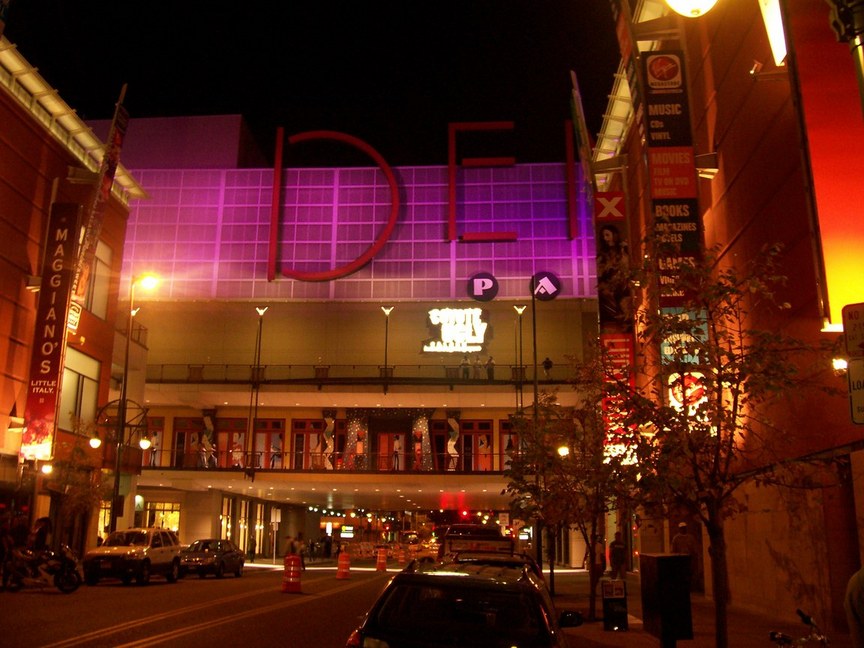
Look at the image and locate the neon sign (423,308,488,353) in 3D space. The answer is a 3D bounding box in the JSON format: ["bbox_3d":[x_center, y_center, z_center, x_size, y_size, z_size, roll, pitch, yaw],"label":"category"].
[{"bbox_3d":[1.582,0.431,57.811,4.450,3.050,0.300,0,-15,2],"label":"neon sign"}]

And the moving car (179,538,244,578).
[{"bbox_3d":[-8.915,9.545,34.702,1.750,1.420,4.550,0,-15,1],"label":"moving car"}]

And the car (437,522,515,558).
[{"bbox_3d":[1.243,6.595,23.669,1.860,1.850,4.800,-1,-15,3],"label":"car"}]

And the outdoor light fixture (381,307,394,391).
[{"bbox_3d":[-2.812,1.513,53.619,0.800,5.450,0.400,0,-15,2],"label":"outdoor light fixture"}]

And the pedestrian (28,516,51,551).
[{"bbox_3d":[-11.698,6.651,25.255,0.520,1.780,0.400,6,-16,-23],"label":"pedestrian"}]

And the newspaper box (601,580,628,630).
[{"bbox_3d":[3.465,5.321,16.124,0.420,0.923,0.420,-1,-15,7],"label":"newspaper box"}]

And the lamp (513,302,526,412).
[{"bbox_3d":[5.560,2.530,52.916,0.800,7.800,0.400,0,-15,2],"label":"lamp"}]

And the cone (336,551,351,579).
[{"bbox_3d":[-3.463,9.351,33.125,0.550,1.030,0.550,-1,-15,3],"label":"cone"}]

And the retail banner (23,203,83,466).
[{"bbox_3d":[-14.206,0.089,31.793,1.100,9.900,0.250,-1,-15,3],"label":"retail banner"}]

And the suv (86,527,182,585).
[{"bbox_3d":[-10.328,8.131,29.660,1.820,1.760,4.450,0,-15,1],"label":"suv"}]

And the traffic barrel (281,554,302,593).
[{"bbox_3d":[-4.114,7.310,24.895,0.580,1.050,0.580,-1,-15,3],"label":"traffic barrel"}]

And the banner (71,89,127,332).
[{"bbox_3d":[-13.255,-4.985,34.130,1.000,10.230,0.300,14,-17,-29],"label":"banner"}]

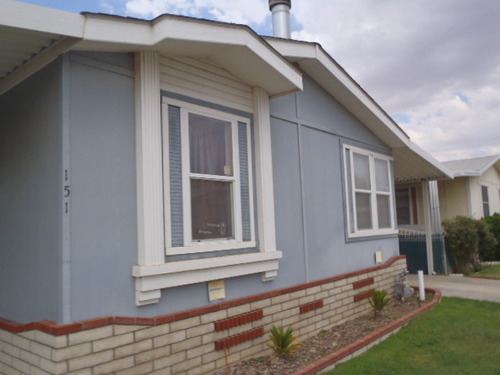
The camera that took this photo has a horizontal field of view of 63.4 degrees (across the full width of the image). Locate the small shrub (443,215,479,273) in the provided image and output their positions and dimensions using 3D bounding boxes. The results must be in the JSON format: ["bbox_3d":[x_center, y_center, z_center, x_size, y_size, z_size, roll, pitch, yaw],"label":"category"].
[{"bbox_3d":[5.960,1.614,11.450,1.050,1.560,1.050,-7,-8,41],"label":"small shrub"}]

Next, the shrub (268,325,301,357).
[{"bbox_3d":[0.424,1.893,4.970,0.400,0.370,0.400,-2,-6,0],"label":"shrub"}]

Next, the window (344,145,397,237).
[{"bbox_3d":[2.396,0.115,7.860,0.090,1.630,2.170,-7,-8,41],"label":"window"}]

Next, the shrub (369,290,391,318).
[{"bbox_3d":[2.109,1.901,6.570,0.380,0.450,0.380,-7,-8,41],"label":"shrub"}]

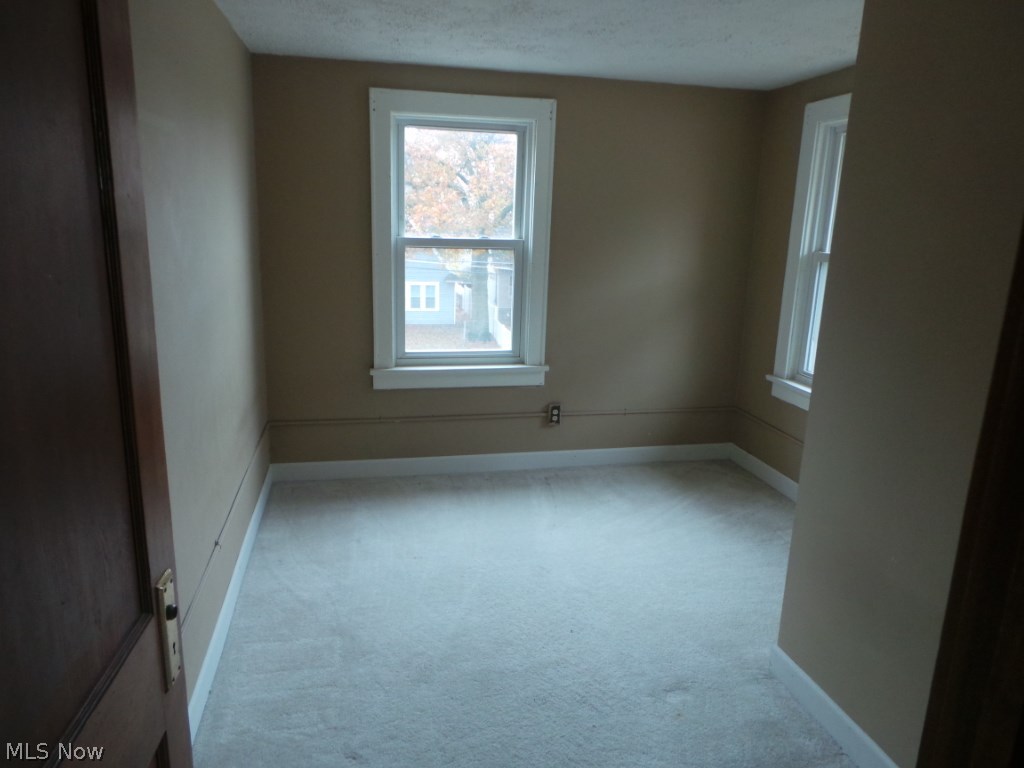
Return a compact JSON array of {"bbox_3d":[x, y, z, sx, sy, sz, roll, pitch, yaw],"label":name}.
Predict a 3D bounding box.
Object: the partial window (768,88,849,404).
[{"bbox_3d":[1.724,-0.628,3.507,0.130,1.656,1.030,-1,14,-12],"label":"partial window"}]

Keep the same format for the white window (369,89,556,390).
[{"bbox_3d":[-0.278,-0.777,3.891,1.053,1.641,0.110,-1,14,-12],"label":"white window"}]

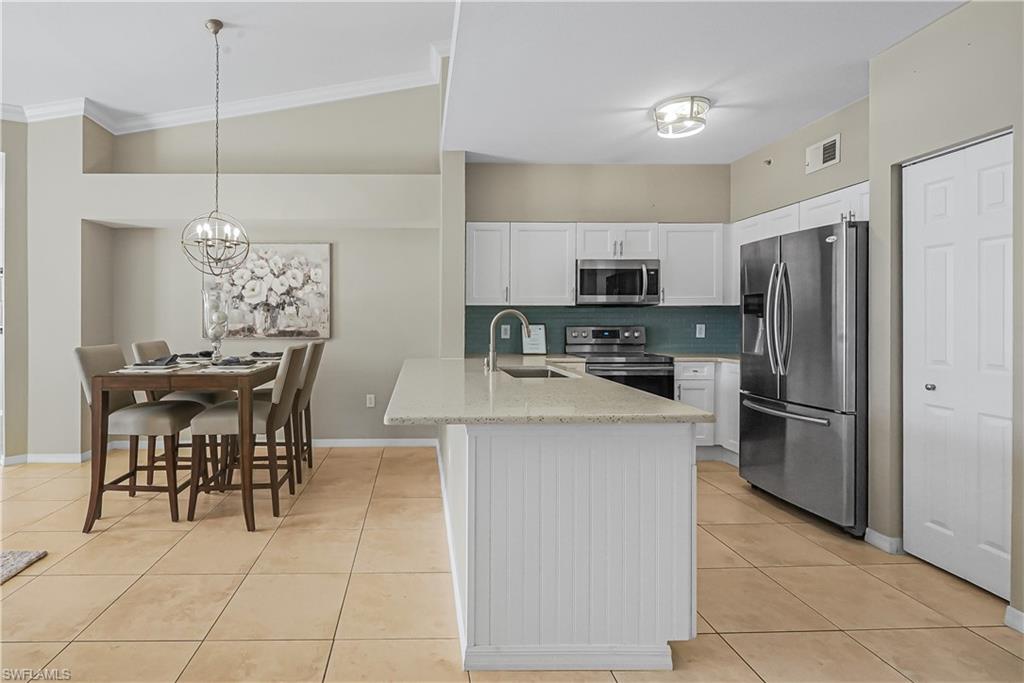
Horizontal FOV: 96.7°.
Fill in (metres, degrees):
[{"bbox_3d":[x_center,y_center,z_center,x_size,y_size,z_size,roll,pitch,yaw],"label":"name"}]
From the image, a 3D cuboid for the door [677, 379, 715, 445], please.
[{"bbox_3d":[1.589,0.606,3.940,0.330,0.570,0.022,0,2,-3],"label":"door"}]

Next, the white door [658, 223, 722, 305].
[{"bbox_3d":[1.722,-0.753,4.390,0.610,0.780,0.025,0,2,-2],"label":"white door"}]

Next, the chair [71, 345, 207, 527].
[{"bbox_3d":[-2.511,0.584,3.134,0.650,1.080,0.490,0,2,-3],"label":"chair"}]

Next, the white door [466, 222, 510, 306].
[{"bbox_3d":[-0.219,-0.720,4.250,0.406,0.769,0.025,0,2,-2],"label":"white door"}]

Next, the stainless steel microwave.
[{"bbox_3d":[0.980,-0.566,4.415,0.770,0.420,0.410,0,2,-4],"label":"stainless steel microwave"}]

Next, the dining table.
[{"bbox_3d":[-2.200,0.655,3.460,1.000,0.930,1.440,0,2,-7],"label":"dining table"}]

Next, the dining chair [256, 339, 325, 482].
[{"bbox_3d":[-1.919,0.554,3.744,0.640,1.080,0.480,0,2,-3],"label":"dining chair"}]

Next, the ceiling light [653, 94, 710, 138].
[{"bbox_3d":[1.203,-1.580,3.210,0.390,0.160,0.390,0,2,-5],"label":"ceiling light"}]

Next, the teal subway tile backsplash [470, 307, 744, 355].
[{"bbox_3d":[0.915,-0.111,4.601,2.780,0.480,0.015,0,2,-3],"label":"teal subway tile backsplash"}]

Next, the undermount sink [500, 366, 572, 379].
[{"bbox_3d":[0.150,0.315,3.001,0.400,0.200,0.540,0,2,-3],"label":"undermount sink"}]

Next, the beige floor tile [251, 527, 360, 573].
[{"bbox_3d":[-1.097,1.136,2.468,0.500,0.012,0.490,0,2,-6],"label":"beige floor tile"}]

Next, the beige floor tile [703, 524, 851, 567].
[{"bbox_3d":[1.468,1.163,2.604,0.515,0.012,0.490,0,2,-6],"label":"beige floor tile"}]

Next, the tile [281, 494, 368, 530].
[{"bbox_3d":[-1.228,1.143,3.028,0.515,0.012,0.490,0,2,-6],"label":"tile"}]

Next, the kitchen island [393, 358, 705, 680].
[{"bbox_3d":[-0.077,0.658,2.770,1.130,0.915,2.350,0,2,-8],"label":"kitchen island"}]

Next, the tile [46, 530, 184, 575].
[{"bbox_3d":[-2.180,1.167,2.546,0.533,0.015,0.505,0,2,-5],"label":"tile"}]

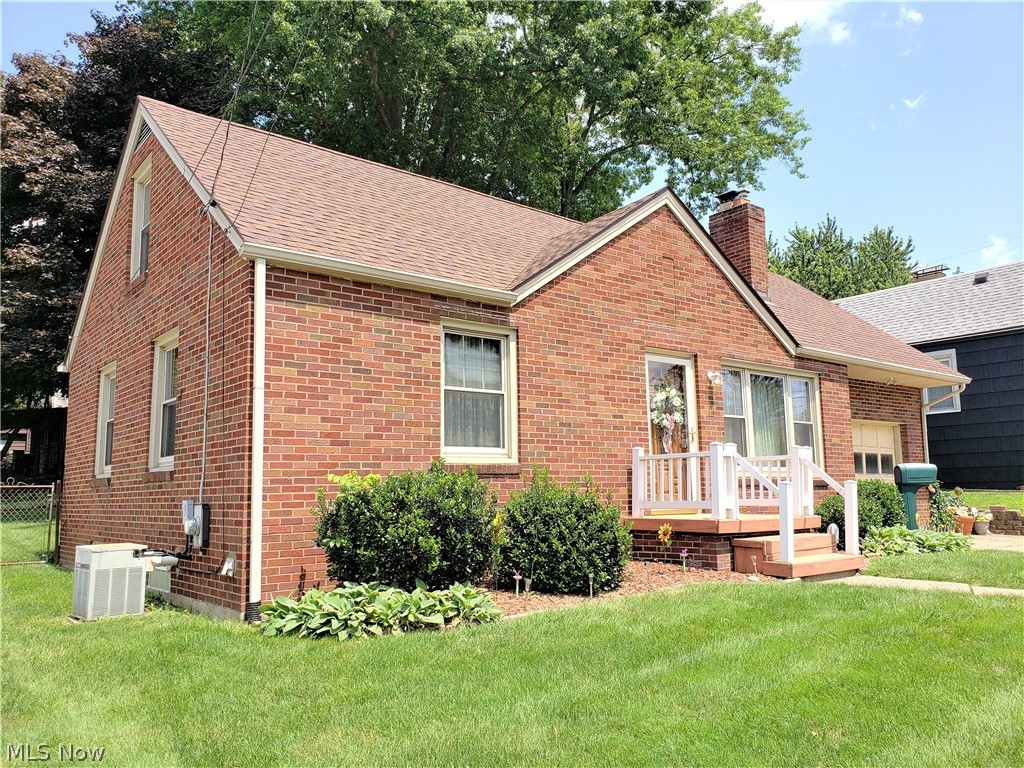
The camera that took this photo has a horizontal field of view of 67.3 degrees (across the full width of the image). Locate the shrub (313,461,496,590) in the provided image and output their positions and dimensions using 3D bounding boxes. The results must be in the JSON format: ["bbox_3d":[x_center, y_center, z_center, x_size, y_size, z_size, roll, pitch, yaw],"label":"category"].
[{"bbox_3d":[-0.871,1.285,6.527,1.600,1.220,1.200,5,-10,-39],"label":"shrub"}]

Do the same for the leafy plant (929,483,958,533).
[{"bbox_3d":[8.303,2.386,14.800,0.450,1.000,0.400,5,-10,-38],"label":"leafy plant"}]

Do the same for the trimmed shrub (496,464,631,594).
[{"bbox_3d":[0.524,1.397,7.675,1.360,1.140,1.200,5,-10,-39],"label":"trimmed shrub"}]

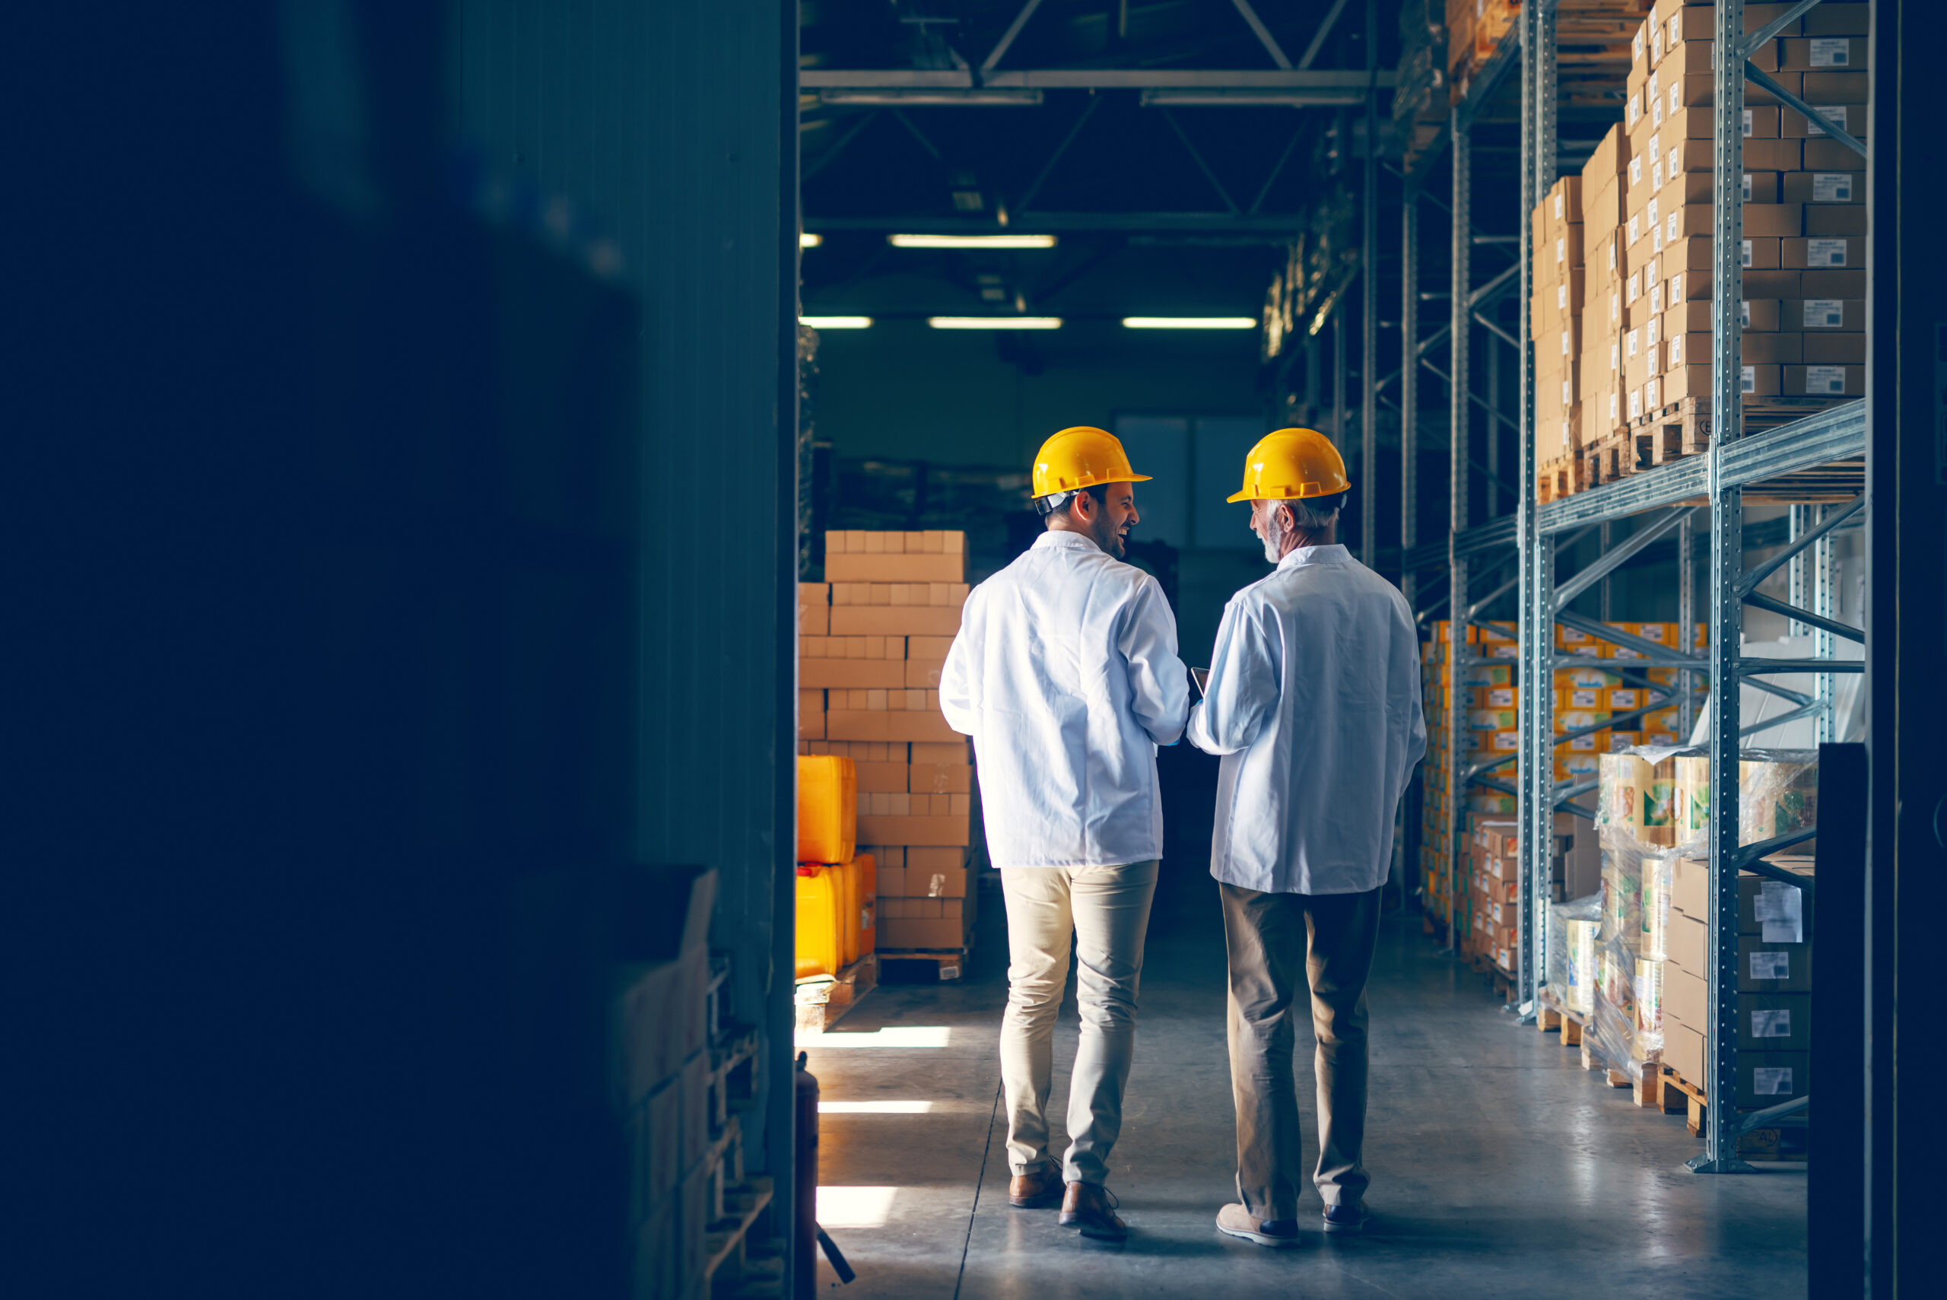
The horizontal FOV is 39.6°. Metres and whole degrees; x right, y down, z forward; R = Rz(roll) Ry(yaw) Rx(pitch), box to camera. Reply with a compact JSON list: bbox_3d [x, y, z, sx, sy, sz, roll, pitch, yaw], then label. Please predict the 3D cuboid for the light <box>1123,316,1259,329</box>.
[{"bbox_3d":[2.039,-3.066,25.350,1.280,0.095,0.130,0,0,2],"label":"light"}]

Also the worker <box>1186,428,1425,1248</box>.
[{"bbox_3d":[0.770,0.408,6.290,0.550,1.840,0.480,0,0,-13],"label":"worker"}]

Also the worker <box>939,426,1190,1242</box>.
[{"bbox_3d":[0.217,0.402,6.430,0.590,1.860,0.550,0,0,14],"label":"worker"}]

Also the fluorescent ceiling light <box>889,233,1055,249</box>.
[{"bbox_3d":[0.000,-3.096,20.500,1.280,0.095,0.130,0,0,2],"label":"fluorescent ceiling light"}]

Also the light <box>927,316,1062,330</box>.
[{"bbox_3d":[0.200,-3.072,25.400,1.280,0.095,0.130,0,0,2],"label":"light"}]

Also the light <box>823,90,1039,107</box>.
[{"bbox_3d":[-0.241,-3.160,15.500,1.280,0.095,0.130,0,0,2],"label":"light"}]

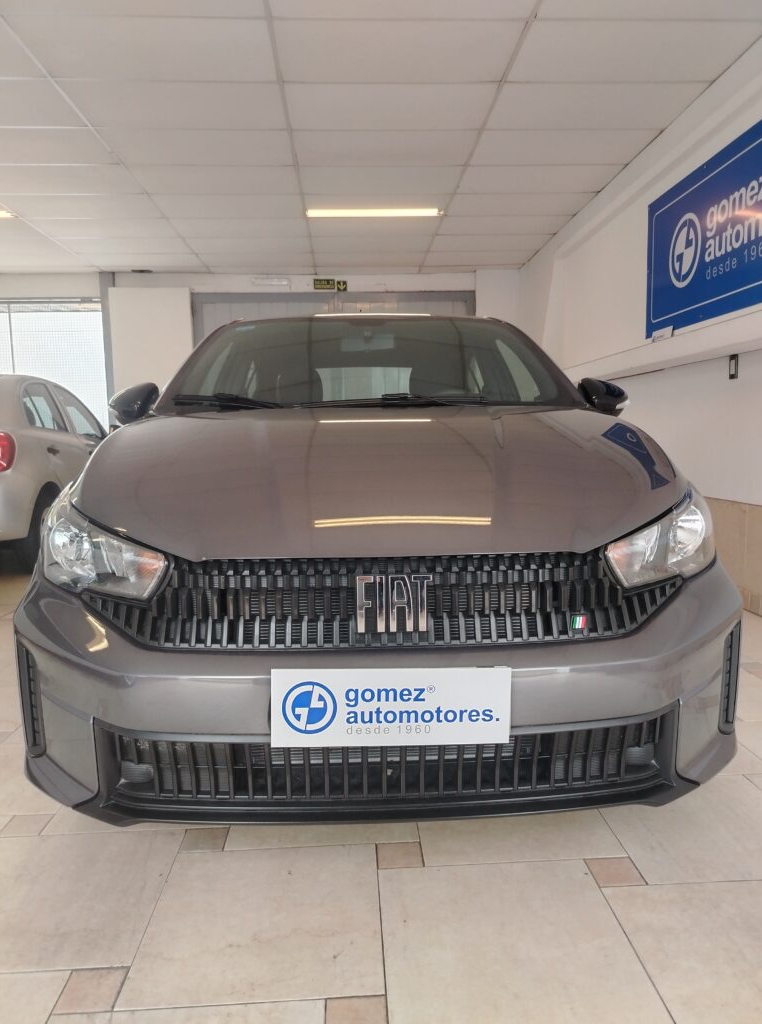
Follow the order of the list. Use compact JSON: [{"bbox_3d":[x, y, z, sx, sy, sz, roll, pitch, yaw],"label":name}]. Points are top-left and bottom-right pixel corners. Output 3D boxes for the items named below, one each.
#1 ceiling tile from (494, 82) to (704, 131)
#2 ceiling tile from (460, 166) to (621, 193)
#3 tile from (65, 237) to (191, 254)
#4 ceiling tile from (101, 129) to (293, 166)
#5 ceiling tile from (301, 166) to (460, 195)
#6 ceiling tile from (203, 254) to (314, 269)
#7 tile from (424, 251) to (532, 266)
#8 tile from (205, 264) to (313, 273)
[{"bbox_3d":[1.256,-2.438,4.261,1.210,0.020,0.605,-1,6,-3],"label":"ceiling tile"},{"bbox_3d":[1.198,-2.567,5.467,1.210,0.020,0.605,-1,6,-3],"label":"ceiling tile"},{"bbox_3d":[-2.527,-2.662,7.089,1.210,0.020,0.605,-1,6,-3],"label":"tile"},{"bbox_3d":[-1.209,-2.453,4.775,1.219,0.025,0.599,-1,6,-3],"label":"ceiling tile"},{"bbox_3d":[-0.006,-2.510,5.355,1.200,0.020,0.591,-1,6,-3],"label":"ceiling tile"},{"bbox_3d":[-1.344,-2.757,7.747,1.210,0.020,0.605,-1,6,-3],"label":"ceiling tile"},{"bbox_3d":[1.085,-2.820,7.884,1.181,0.025,0.599,-1,6,-3],"label":"tile"},{"bbox_3d":[-1.368,-2.811,8.241,1.210,0.020,0.390,-1,6,-3],"label":"tile"}]

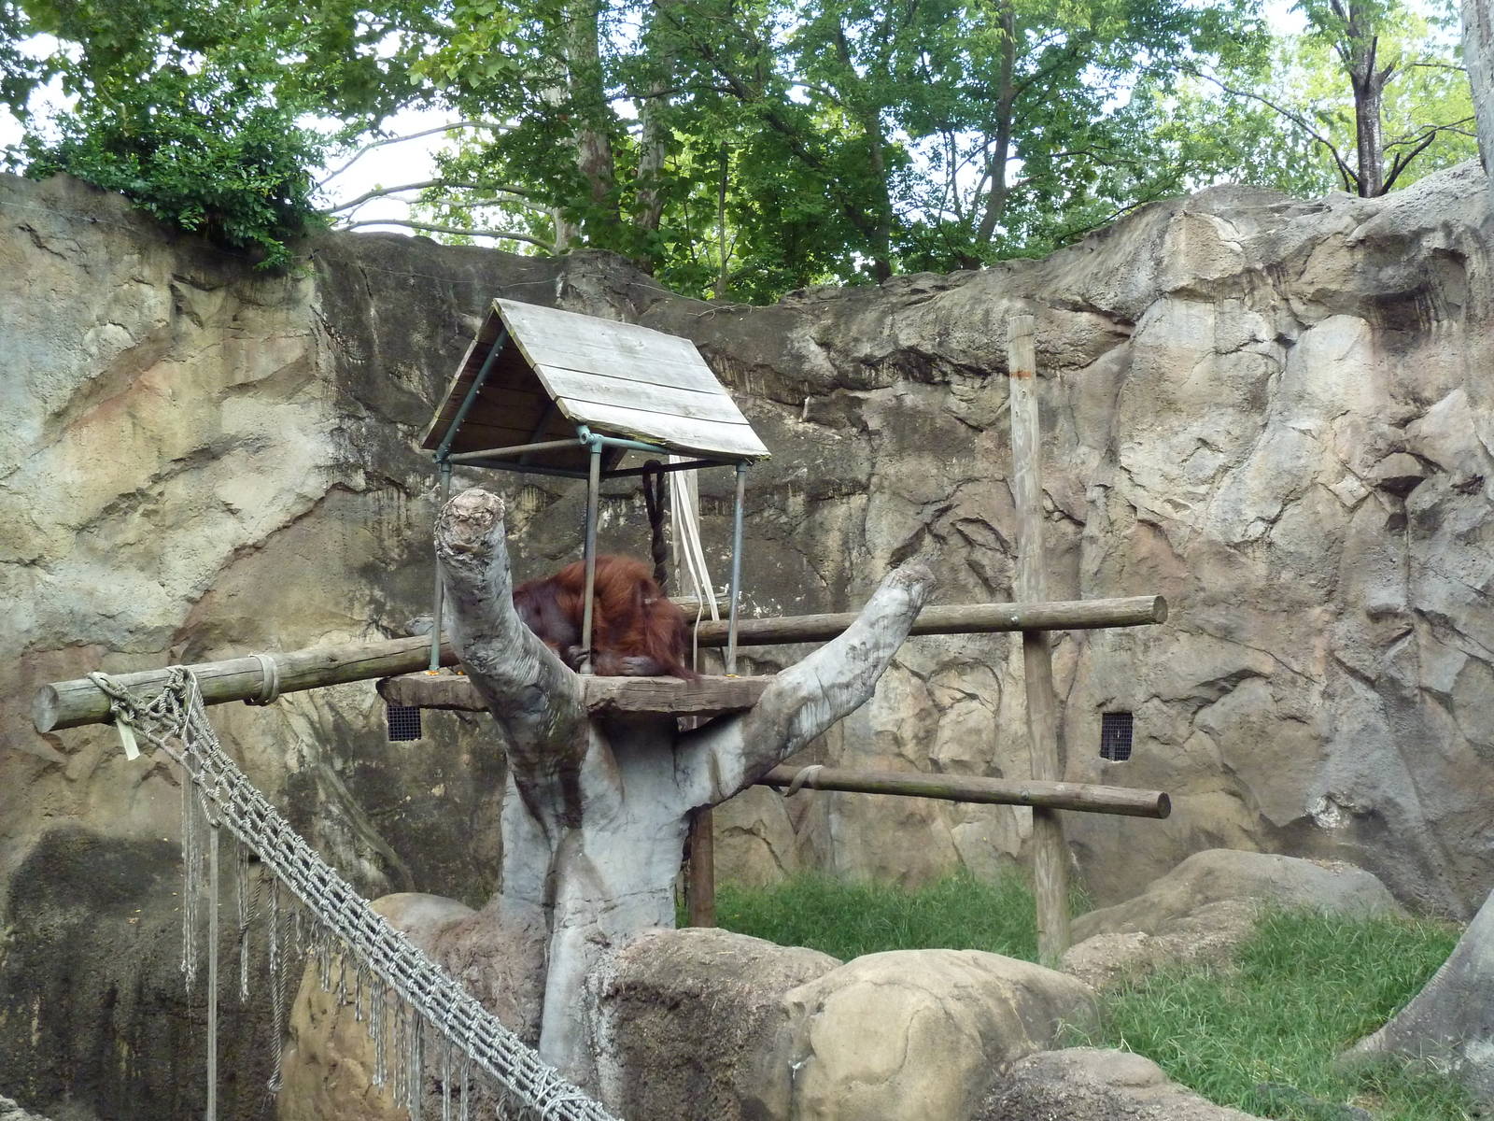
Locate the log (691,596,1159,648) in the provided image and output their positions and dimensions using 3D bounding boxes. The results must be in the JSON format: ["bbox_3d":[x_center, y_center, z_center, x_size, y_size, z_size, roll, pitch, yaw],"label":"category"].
[{"bbox_3d":[0.988,0.394,11.850,3.321,0.168,0.168,-4,-5,33],"label":"log"}]

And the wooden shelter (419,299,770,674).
[{"bbox_3d":[-0.837,-0.351,10.404,1.367,1.933,1.331,5,-5,-44],"label":"wooden shelter"}]

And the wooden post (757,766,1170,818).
[{"bbox_3d":[1.152,1.399,11.696,2.960,0.155,0.155,0,-2,33],"label":"wooden post"}]

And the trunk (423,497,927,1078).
[{"bbox_3d":[-0.265,1.110,9.400,2.380,2.800,1.700,-1,-3,0],"label":"trunk"}]

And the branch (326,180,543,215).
[{"bbox_3d":[-2.816,-3.255,17.000,1.950,0.320,0.350,-1,-3,0],"label":"branch"}]

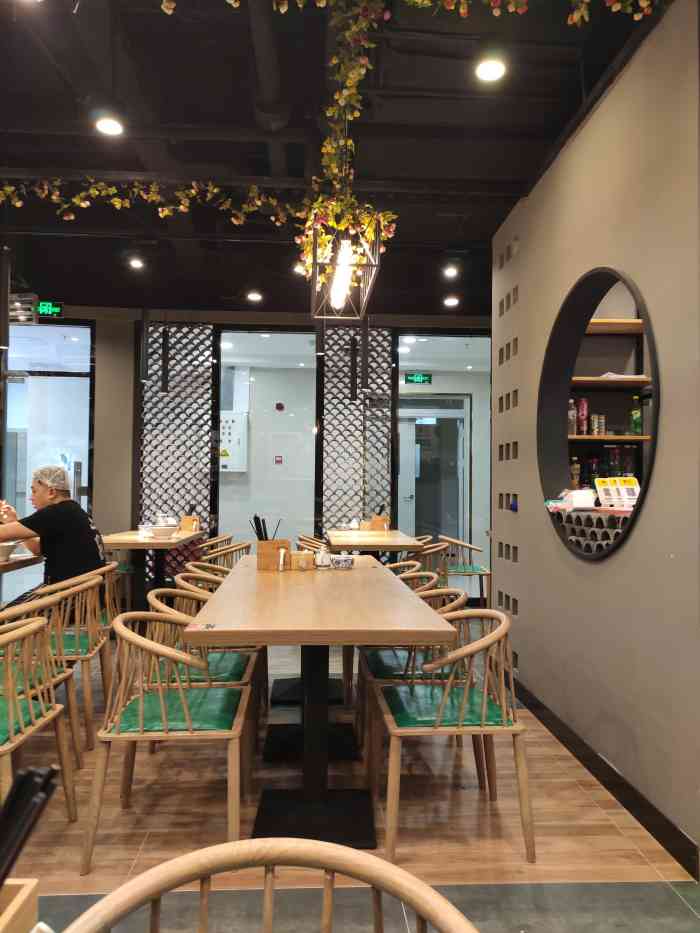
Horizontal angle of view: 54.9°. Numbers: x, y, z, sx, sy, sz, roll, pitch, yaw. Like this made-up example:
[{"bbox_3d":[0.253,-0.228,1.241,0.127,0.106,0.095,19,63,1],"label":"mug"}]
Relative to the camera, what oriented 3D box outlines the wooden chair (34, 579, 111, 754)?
[{"bbox_3d":[-1.377,0.881,3.174,0.490,0.750,0.480,1,-2,-7],"label":"wooden chair"}]

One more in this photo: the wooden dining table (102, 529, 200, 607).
[{"bbox_3d":[-1.694,0.955,5.678,0.710,0.745,1.400,1,-2,-4],"label":"wooden dining table"}]

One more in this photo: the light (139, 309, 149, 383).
[{"bbox_3d":[-1.640,-0.981,5.392,0.060,0.610,0.060,1,-2,-4],"label":"light"}]

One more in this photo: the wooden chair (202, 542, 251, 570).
[{"bbox_3d":[-1.031,0.988,5.264,0.500,0.735,0.550,1,-2,-4],"label":"wooden chair"}]

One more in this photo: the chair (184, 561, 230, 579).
[{"bbox_3d":[-0.731,0.954,4.002,0.500,0.735,0.550,1,-2,-4],"label":"chair"}]

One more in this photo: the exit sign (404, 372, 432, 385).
[{"bbox_3d":[0.918,-1.164,8.966,0.360,0.145,0.040,1,-2,-4],"label":"exit sign"}]

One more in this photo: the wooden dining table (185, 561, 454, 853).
[{"bbox_3d":[-0.174,0.891,3.084,0.800,0.745,2.230,1,-2,-5],"label":"wooden dining table"}]

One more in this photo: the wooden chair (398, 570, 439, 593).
[{"bbox_3d":[0.216,0.953,3.568,0.500,0.735,0.550,1,-2,-4],"label":"wooden chair"}]

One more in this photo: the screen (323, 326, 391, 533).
[{"bbox_3d":[0.076,-0.071,6.827,0.720,2.650,0.060,1,-2,-4],"label":"screen"}]

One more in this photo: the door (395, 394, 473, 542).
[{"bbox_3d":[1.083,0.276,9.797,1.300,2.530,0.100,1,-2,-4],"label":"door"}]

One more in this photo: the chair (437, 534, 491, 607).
[{"bbox_3d":[1.032,1.047,6.361,0.500,0.735,0.550,1,-2,-4],"label":"chair"}]

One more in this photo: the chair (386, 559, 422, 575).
[{"bbox_3d":[0.215,0.919,3.914,0.490,0.750,0.480,1,-2,-4],"label":"chair"}]

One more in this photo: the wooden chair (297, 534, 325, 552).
[{"bbox_3d":[-0.227,0.972,5.689,0.490,0.750,0.480,1,-2,-4],"label":"wooden chair"}]

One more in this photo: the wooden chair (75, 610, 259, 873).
[{"bbox_3d":[-0.603,0.905,2.323,0.500,0.735,0.550,1,-2,-4],"label":"wooden chair"}]

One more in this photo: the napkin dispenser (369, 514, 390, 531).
[{"bbox_3d":[0.279,0.551,6.265,0.170,0.150,0.120,1,-2,-4],"label":"napkin dispenser"}]

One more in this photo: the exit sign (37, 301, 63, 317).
[{"bbox_3d":[-2.919,-1.528,6.558,0.280,0.150,0.050,1,-2,-4],"label":"exit sign"}]

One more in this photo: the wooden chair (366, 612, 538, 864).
[{"bbox_3d":[0.340,0.870,2.320,0.490,0.755,0.480,1,-2,-4],"label":"wooden chair"}]

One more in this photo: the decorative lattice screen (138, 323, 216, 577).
[{"bbox_3d":[-1.675,-0.114,6.535,0.750,2.600,0.060,1,-2,-4],"label":"decorative lattice screen"}]

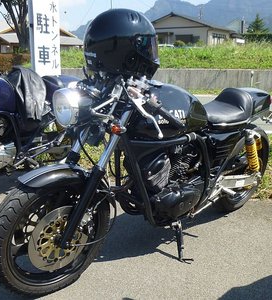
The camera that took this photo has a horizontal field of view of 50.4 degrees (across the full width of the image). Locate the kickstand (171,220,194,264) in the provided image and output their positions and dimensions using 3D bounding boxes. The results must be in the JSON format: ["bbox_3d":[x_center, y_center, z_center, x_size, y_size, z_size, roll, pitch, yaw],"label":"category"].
[{"bbox_3d":[0.247,0.519,1.623,0.100,0.200,0.130,-12,19,-36],"label":"kickstand"}]

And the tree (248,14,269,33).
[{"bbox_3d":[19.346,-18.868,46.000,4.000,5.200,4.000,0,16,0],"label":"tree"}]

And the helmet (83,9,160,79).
[{"bbox_3d":[-0.061,-0.459,1.250,0.330,0.275,0.250,-8,18,-27],"label":"helmet"}]

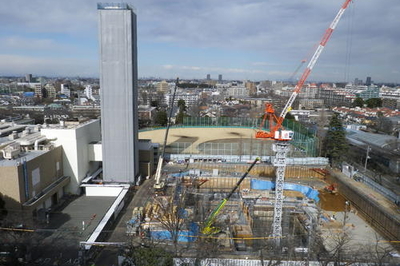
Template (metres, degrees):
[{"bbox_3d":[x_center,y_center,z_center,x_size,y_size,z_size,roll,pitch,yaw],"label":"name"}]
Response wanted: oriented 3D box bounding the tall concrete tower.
[{"bbox_3d":[-26.980,-12.140,109.890,10.700,59.400,8.200,1,9,2],"label":"tall concrete tower"}]

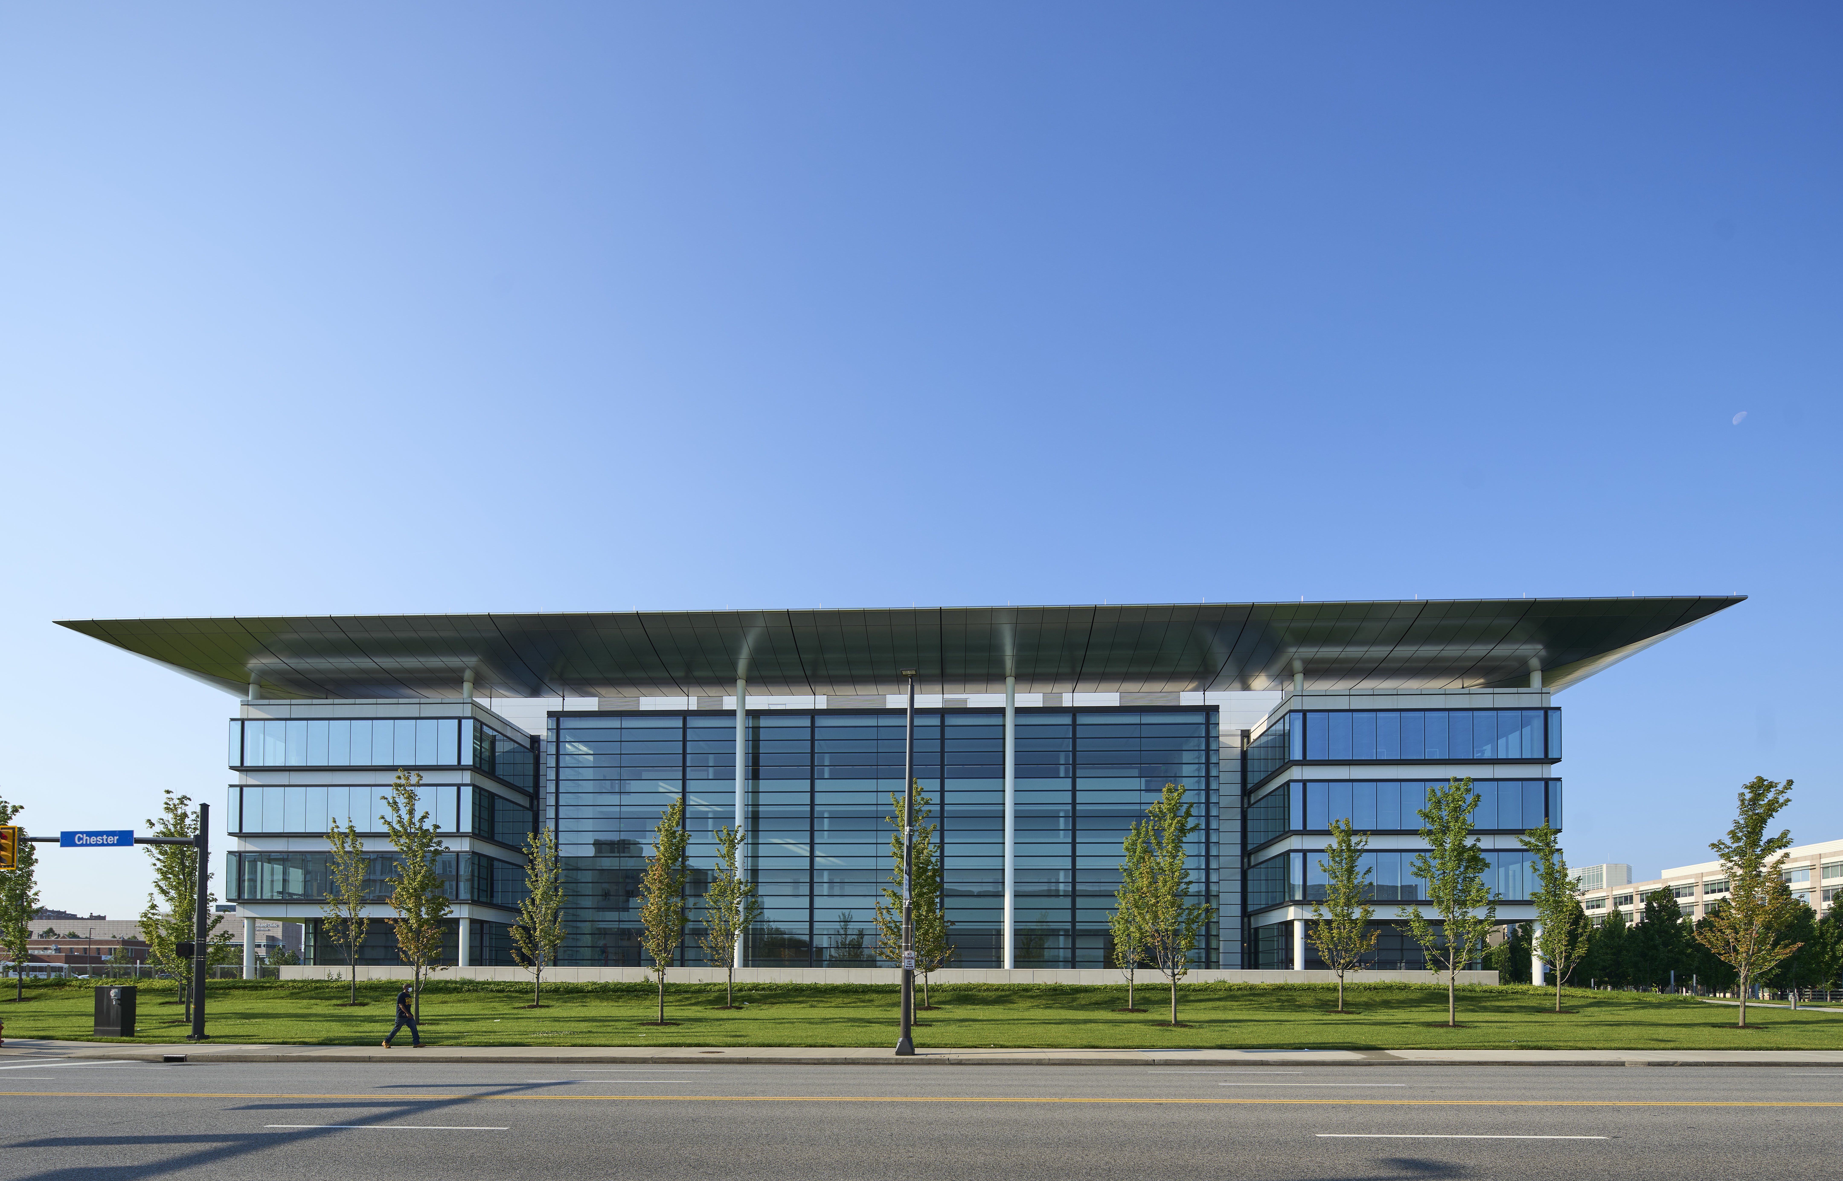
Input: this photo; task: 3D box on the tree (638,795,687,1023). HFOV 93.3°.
[{"bbox_3d":[-9.245,11.512,31.300,2.000,8.210,2.100,0,-1,3],"label":"tree"}]

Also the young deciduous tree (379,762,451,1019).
[{"bbox_3d":[-18.690,11.290,32.100,2.550,9.400,2.470,0,0,-4],"label":"young deciduous tree"}]

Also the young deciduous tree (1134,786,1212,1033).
[{"bbox_3d":[8.812,10.943,30.300,2.750,8.450,2.600,0,-1,3],"label":"young deciduous tree"}]

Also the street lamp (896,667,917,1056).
[{"bbox_3d":[-0.371,6.991,22.300,0.530,9.940,0.700,0,-1,3],"label":"street lamp"}]

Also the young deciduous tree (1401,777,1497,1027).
[{"bbox_3d":[17.790,10.470,29.300,3.180,8.440,3.090,0,0,-4],"label":"young deciduous tree"}]

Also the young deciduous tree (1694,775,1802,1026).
[{"bbox_3d":[27.230,10.260,28.700,3.540,8.270,3.430,0,0,-4],"label":"young deciduous tree"}]

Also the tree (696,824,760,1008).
[{"bbox_3d":[-8.914,15.068,40.200,2.900,8.580,2.800,0,-1,3],"label":"tree"}]

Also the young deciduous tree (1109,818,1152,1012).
[{"bbox_3d":[9.438,14.595,39.200,2.200,8.690,2.300,0,-1,3],"label":"young deciduous tree"}]

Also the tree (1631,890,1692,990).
[{"bbox_3d":[66.200,31.310,78.000,5.440,9.420,5.270,0,0,-4],"label":"tree"}]

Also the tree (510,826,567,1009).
[{"bbox_3d":[-17.870,15.250,40.600,2.570,8.600,2.490,0,0,-4],"label":"tree"}]

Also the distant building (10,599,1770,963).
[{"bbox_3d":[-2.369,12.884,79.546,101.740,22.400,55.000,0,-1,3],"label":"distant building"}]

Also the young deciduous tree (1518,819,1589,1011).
[{"bbox_3d":[27.315,14.015,37.600,3.000,8.370,2.900,0,-1,3],"label":"young deciduous tree"}]

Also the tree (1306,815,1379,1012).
[{"bbox_3d":[18.650,14.300,38.400,3.110,8.640,3.020,0,0,-4],"label":"tree"}]

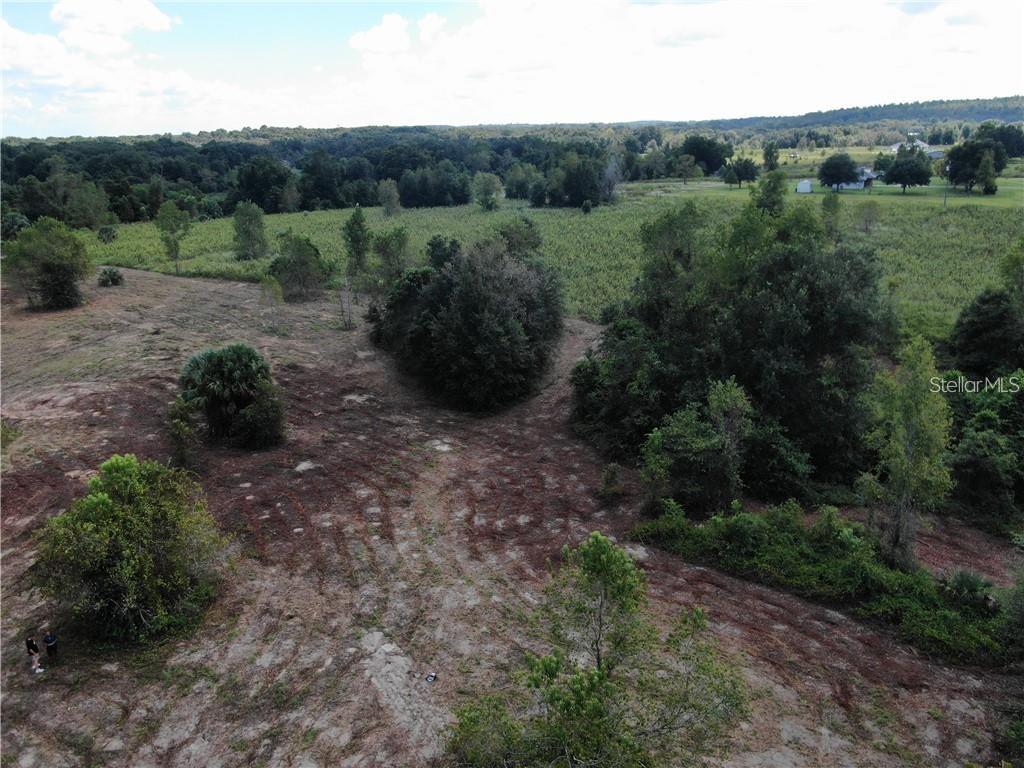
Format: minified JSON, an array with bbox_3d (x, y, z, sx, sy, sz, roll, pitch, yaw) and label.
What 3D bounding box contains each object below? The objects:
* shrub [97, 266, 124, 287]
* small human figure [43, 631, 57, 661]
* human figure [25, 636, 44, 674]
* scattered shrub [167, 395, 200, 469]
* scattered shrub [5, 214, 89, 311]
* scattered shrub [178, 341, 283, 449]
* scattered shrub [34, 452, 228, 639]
[{"bbox_3d":[-52.687,-14.209,93.312,3.130,2.300,3.040,0,20,0],"label":"shrub"},{"bbox_3d":[-17.750,10.153,27.254,0.520,1.670,0.380,-6,20,-16],"label":"small human figure"},{"bbox_3d":[-18.100,10.253,26.971,0.400,1.670,0.500,11,22,29],"label":"human figure"},{"bbox_3d":[-20.067,2.888,43.371,1.800,4.590,1.800,0,20,0],"label":"scattered shrub"},{"bbox_3d":[-53.027,-13.900,81.006,8.090,9.940,7.840,0,20,0],"label":"scattered shrub"},{"bbox_3d":[-18.936,0.401,48.135,6.730,6.100,6.520,0,20,0],"label":"scattered shrub"},{"bbox_3d":[-15.837,6.517,29.772,7.070,6.830,6.860,0,20,0],"label":"scattered shrub"}]

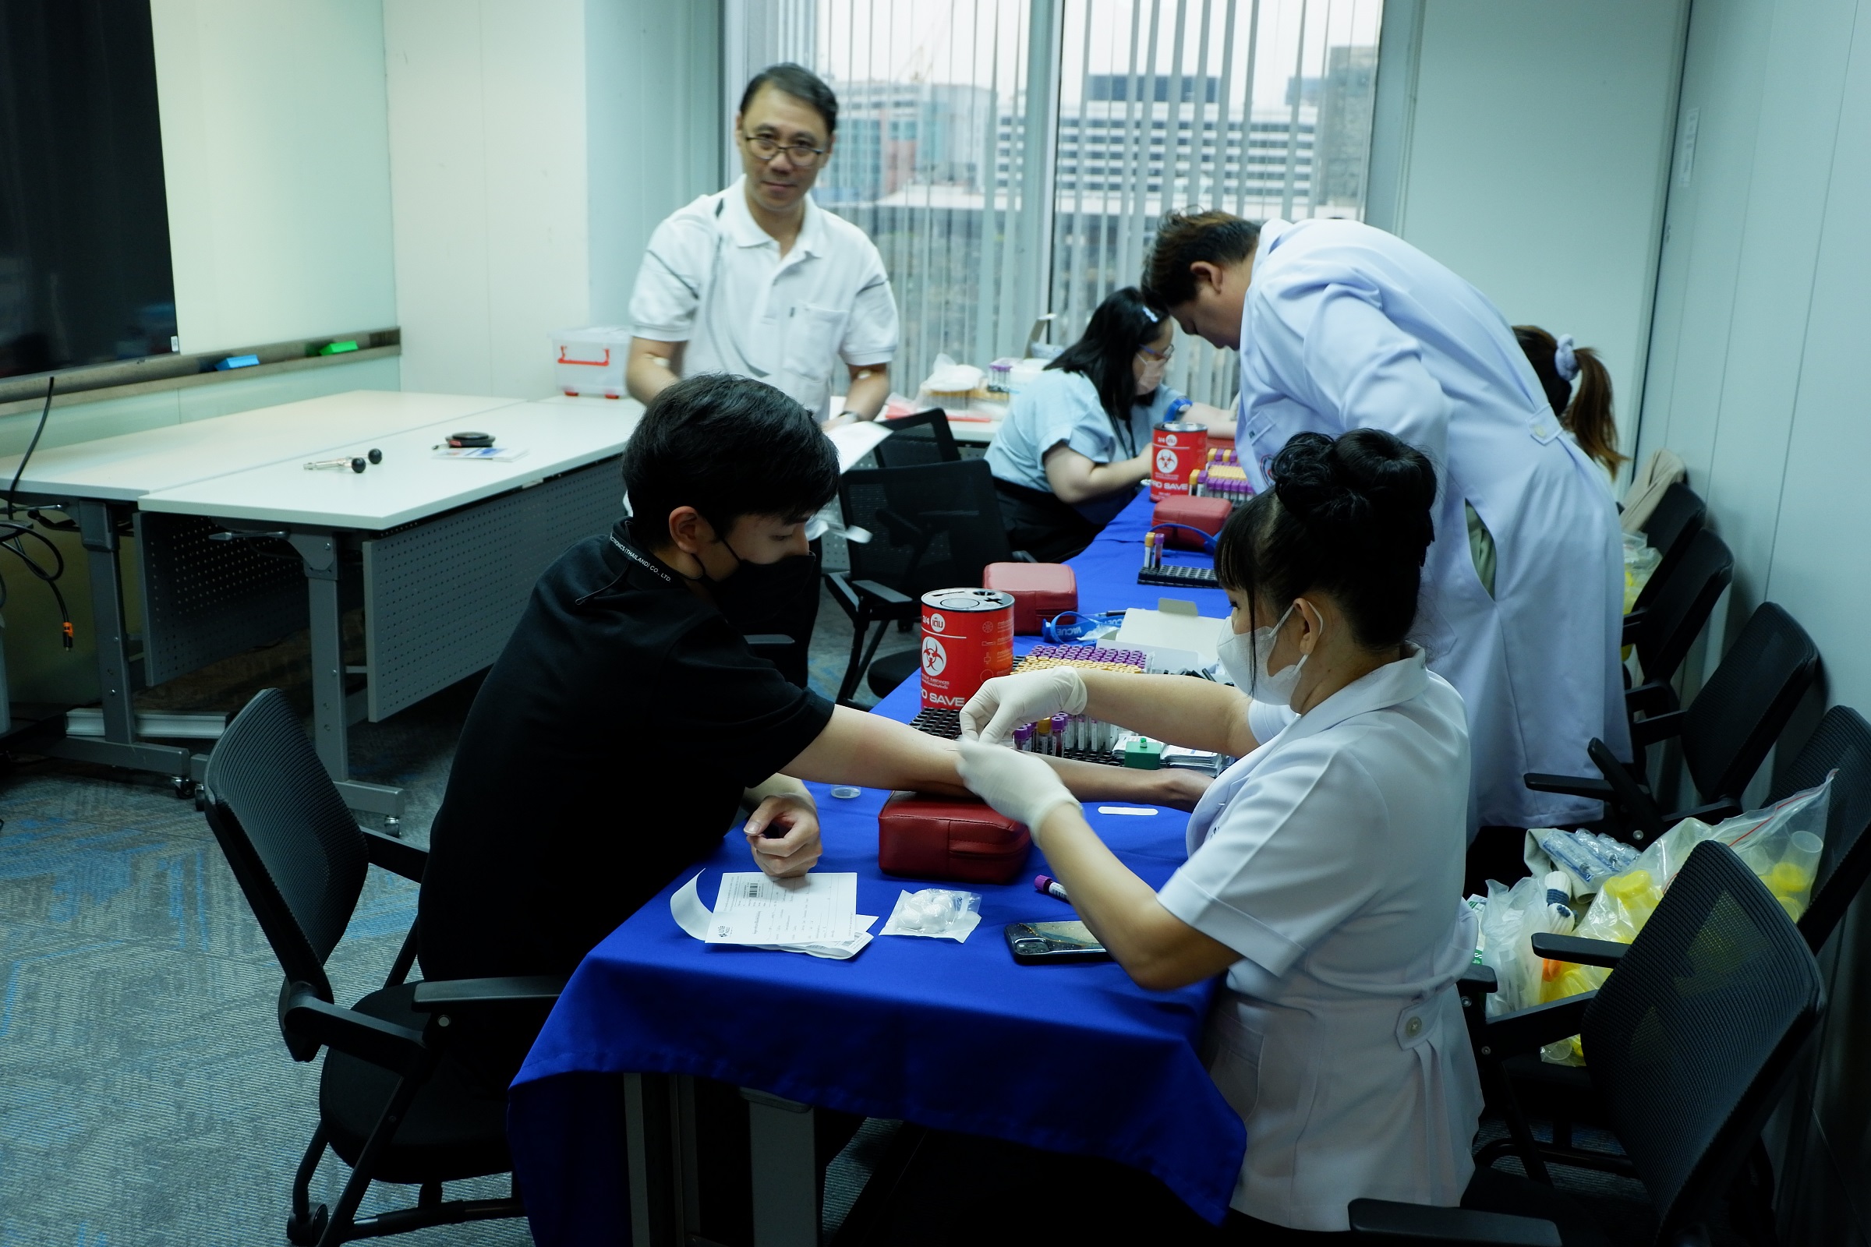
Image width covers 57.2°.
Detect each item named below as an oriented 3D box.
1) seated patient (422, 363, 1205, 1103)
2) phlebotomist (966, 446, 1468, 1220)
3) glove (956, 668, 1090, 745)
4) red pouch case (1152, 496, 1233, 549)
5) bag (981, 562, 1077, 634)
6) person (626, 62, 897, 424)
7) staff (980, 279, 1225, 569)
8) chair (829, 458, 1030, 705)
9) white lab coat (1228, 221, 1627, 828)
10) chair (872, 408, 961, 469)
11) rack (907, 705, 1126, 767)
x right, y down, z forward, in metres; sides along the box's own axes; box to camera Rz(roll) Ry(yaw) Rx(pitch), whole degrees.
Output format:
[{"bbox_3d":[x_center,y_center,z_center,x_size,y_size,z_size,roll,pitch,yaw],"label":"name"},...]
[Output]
[{"bbox_3d":[-0.138,0.347,1.940,0.870,1.260,0.500,1,14,1],"label":"seated patient"},{"bbox_3d":[0.280,0.418,1.790,0.580,1.210,0.480,7,15,21],"label":"phlebotomist"},{"bbox_3d":[0.100,0.092,1.930,0.160,0.085,0.100,-2,14,-13],"label":"glove"},{"bbox_3d":[0.547,-0.211,3.656,0.150,0.075,0.150,5,14,13],"label":"red pouch case"},{"bbox_3d":[0.164,-0.041,2.870,0.155,0.077,0.180,3,14,8],"label":"bag"},{"bbox_3d":[-0.333,-0.200,3.286,0.510,1.660,0.380,-1,14,-12],"label":"person"},{"bbox_3d":[0.440,-0.215,4.265,0.760,1.220,0.520,6,15,17],"label":"staff"},{"bbox_3d":[0.060,0.110,3.750,0.560,0.870,0.570,-8,17,-35],"label":"chair"},{"bbox_3d":[0.824,-0.183,2.843,0.650,0.950,0.540,8,16,24],"label":"white lab coat"},{"bbox_3d":[0.143,-0.087,4.444,0.580,0.870,0.570,8,16,24],"label":"chair"},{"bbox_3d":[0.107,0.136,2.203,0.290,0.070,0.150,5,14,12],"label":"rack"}]

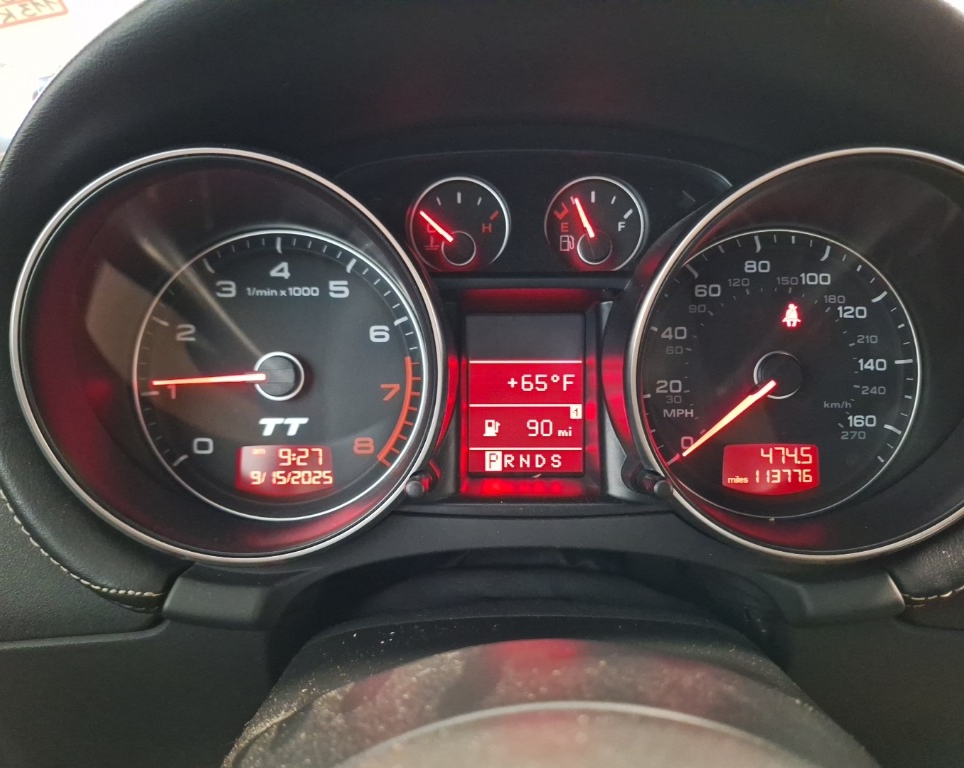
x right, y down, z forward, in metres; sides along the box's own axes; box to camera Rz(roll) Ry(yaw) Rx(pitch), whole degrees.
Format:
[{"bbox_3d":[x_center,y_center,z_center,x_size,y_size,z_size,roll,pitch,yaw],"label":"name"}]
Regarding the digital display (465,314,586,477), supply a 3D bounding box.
[{"bbox_3d":[0.016,0.004,0.250,0.043,0.059,0.009,0,0,0],"label":"digital display"}]

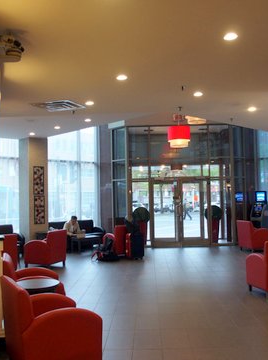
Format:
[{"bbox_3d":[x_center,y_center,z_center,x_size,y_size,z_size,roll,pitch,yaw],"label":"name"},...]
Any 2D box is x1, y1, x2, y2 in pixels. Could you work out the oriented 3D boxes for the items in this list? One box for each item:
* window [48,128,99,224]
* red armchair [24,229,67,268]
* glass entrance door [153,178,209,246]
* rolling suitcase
[{"bbox_3d":[-2.034,-0.066,13.155,1.861,3.400,0.100,1,-4,-32],"label":"window"},{"bbox_3d":[-2.018,1.580,8.942,0.700,0.850,0.700,-2,-3,26],"label":"red armchair"},{"bbox_3d":[1.472,1.092,12.662,1.900,2.200,0.100,-1,-3,2],"label":"glass entrance door"},{"bbox_3d":[0.041,1.677,10.032,0.370,0.670,0.250,0,-3,-30],"label":"rolling suitcase"}]

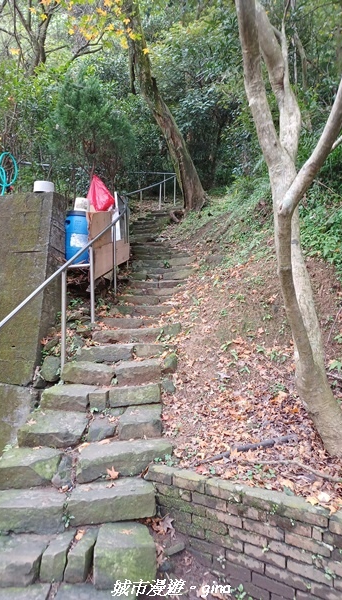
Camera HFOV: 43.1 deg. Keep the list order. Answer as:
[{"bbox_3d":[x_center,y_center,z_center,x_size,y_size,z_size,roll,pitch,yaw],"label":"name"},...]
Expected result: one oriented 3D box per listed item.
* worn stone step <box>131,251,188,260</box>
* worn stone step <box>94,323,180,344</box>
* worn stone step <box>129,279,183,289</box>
[{"bbox_3d":[-0.221,-0.778,8.169,1.071,0.140,0.340,0,-1,-3],"label":"worn stone step"},{"bbox_3d":[-0.387,0.415,4.999,0.964,0.150,0.400,0,-1,-3],"label":"worn stone step"},{"bbox_3d":[-0.243,-0.221,6.929,0.857,0.130,0.360,0,-1,-3],"label":"worn stone step"}]

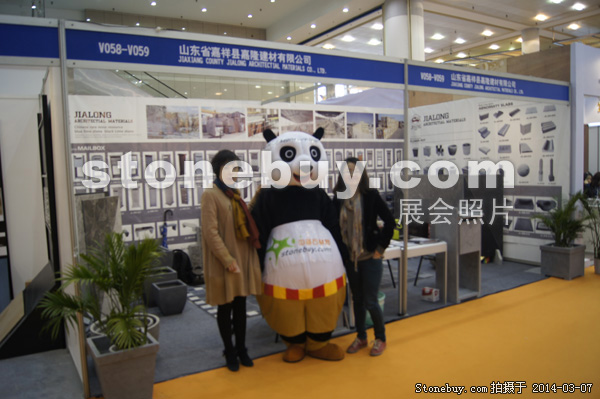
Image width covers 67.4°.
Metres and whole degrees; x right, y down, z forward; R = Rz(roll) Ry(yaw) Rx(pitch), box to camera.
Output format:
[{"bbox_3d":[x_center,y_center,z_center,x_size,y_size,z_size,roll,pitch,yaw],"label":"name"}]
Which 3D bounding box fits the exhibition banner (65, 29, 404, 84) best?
[{"bbox_3d":[-0.244,-1.080,3.555,2.853,0.200,0.050,-4,6,-30],"label":"exhibition banner"}]

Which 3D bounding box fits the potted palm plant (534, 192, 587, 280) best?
[{"bbox_3d":[3.381,0.444,5.787,0.485,1.108,0.485,-5,6,-33],"label":"potted palm plant"}]

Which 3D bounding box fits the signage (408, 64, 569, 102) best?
[{"bbox_3d":[2.249,-1.267,5.020,2.861,0.200,0.050,-4,6,-31],"label":"signage"}]

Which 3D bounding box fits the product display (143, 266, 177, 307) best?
[{"bbox_3d":[-1.622,0.994,5.127,0.369,0.352,0.369,-5,6,-32],"label":"product display"}]

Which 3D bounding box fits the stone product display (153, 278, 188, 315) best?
[{"bbox_3d":[-1.372,1.049,4.765,0.290,0.299,0.290,-4,6,-31],"label":"stone product display"}]

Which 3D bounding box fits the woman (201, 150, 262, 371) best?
[{"bbox_3d":[-0.559,0.462,3.503,0.530,1.670,0.420,-4,5,-30],"label":"woman"}]

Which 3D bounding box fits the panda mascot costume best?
[{"bbox_3d":[-0.001,0.351,3.683,0.780,1.830,0.660,-2,5,-8],"label":"panda mascot costume"}]

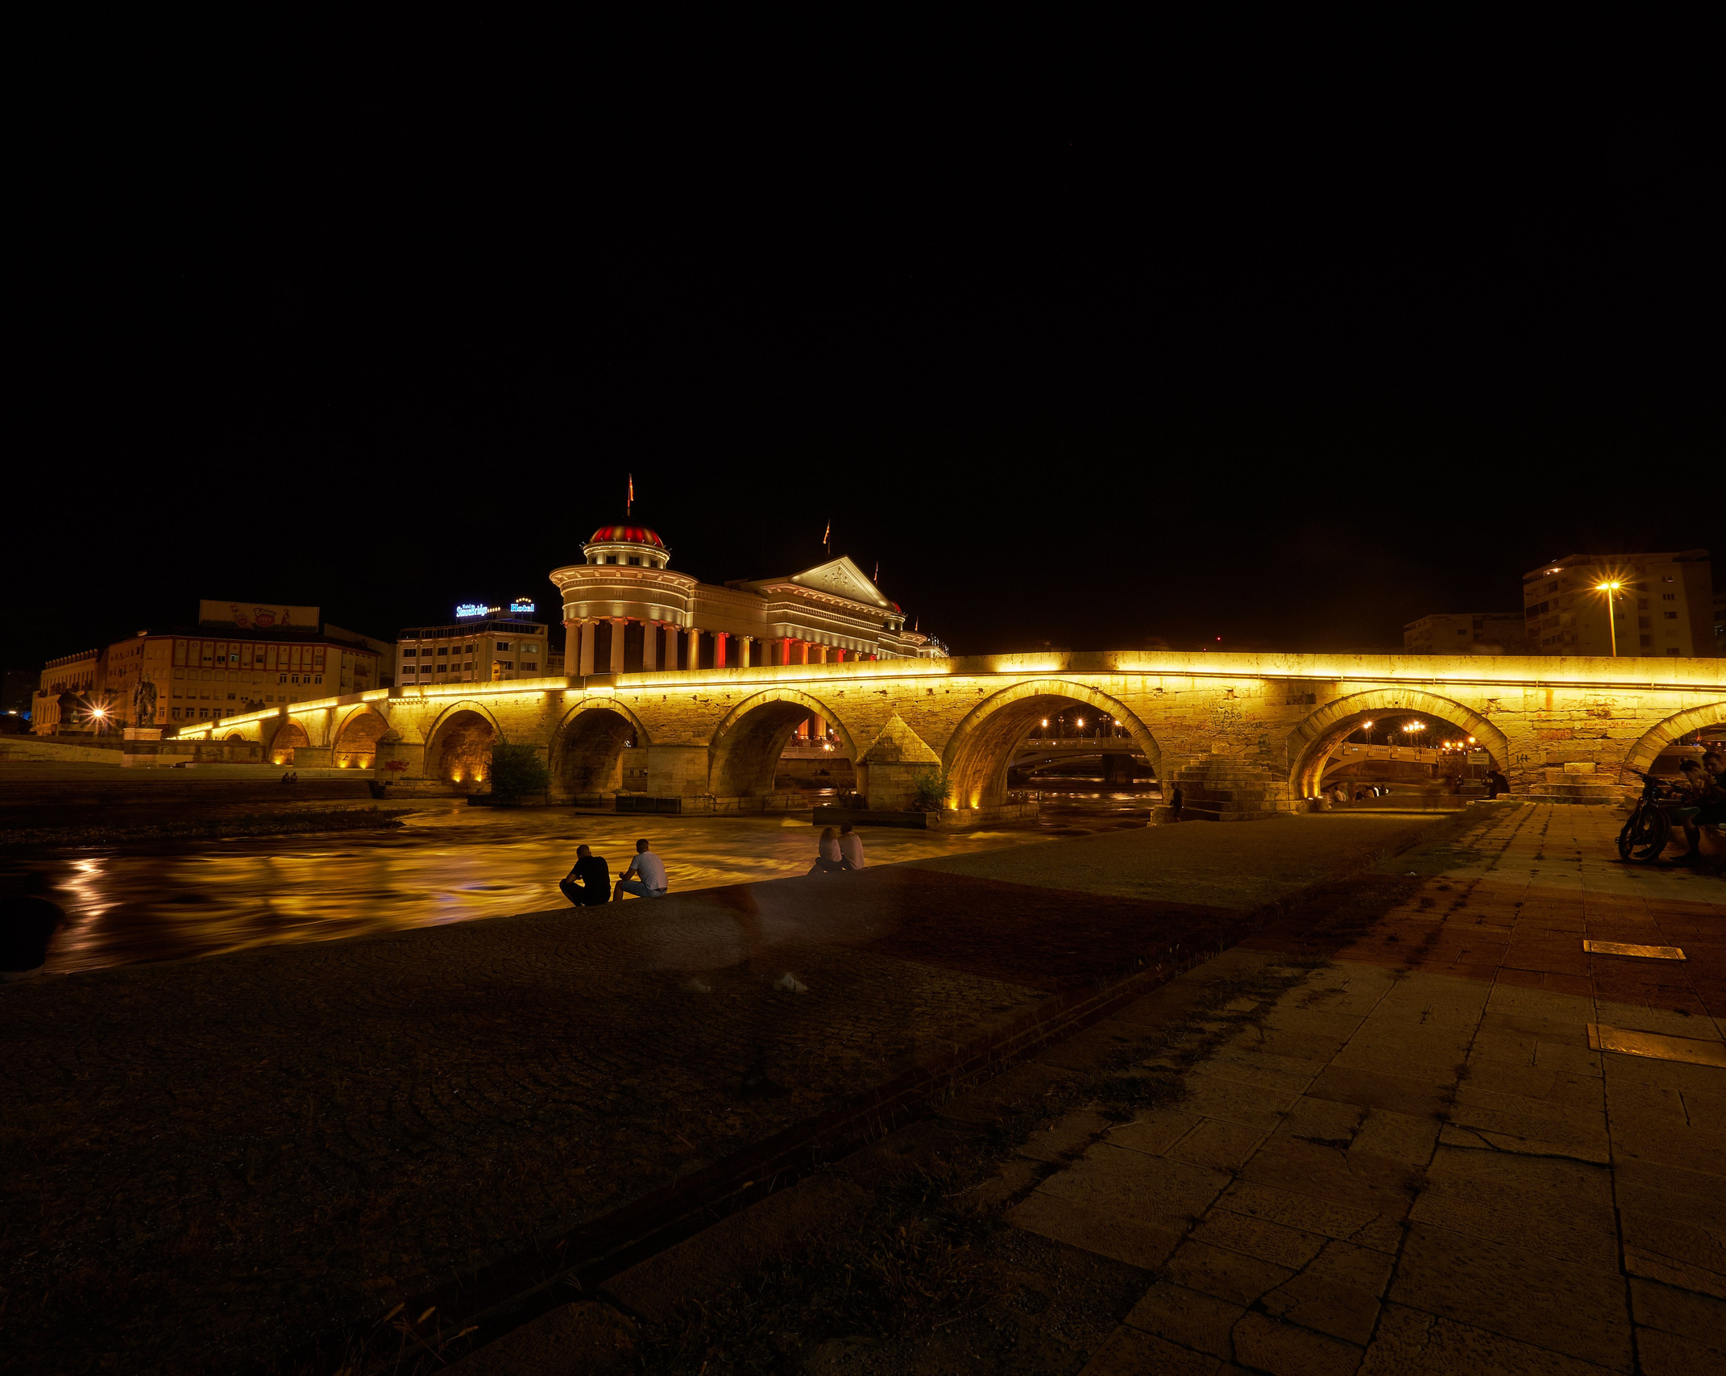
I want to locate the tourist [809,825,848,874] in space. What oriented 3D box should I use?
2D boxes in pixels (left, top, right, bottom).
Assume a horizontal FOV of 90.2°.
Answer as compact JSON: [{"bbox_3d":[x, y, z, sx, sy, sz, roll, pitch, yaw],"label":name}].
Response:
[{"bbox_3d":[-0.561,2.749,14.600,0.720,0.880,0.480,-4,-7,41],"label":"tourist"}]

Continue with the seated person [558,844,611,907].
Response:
[{"bbox_3d":[-3.666,2.467,11.300,0.740,0.860,0.520,-3,-6,30],"label":"seated person"}]

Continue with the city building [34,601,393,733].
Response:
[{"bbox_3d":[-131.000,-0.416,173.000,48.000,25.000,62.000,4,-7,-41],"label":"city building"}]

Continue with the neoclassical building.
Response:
[{"bbox_3d":[-15.500,-3.745,143.000,31.000,33.000,82.000,-3,-6,32],"label":"neoclassical building"}]

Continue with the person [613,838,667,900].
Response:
[{"bbox_3d":[-3.050,2.499,11.700,0.750,0.920,0.500,-2,-5,23],"label":"person"}]

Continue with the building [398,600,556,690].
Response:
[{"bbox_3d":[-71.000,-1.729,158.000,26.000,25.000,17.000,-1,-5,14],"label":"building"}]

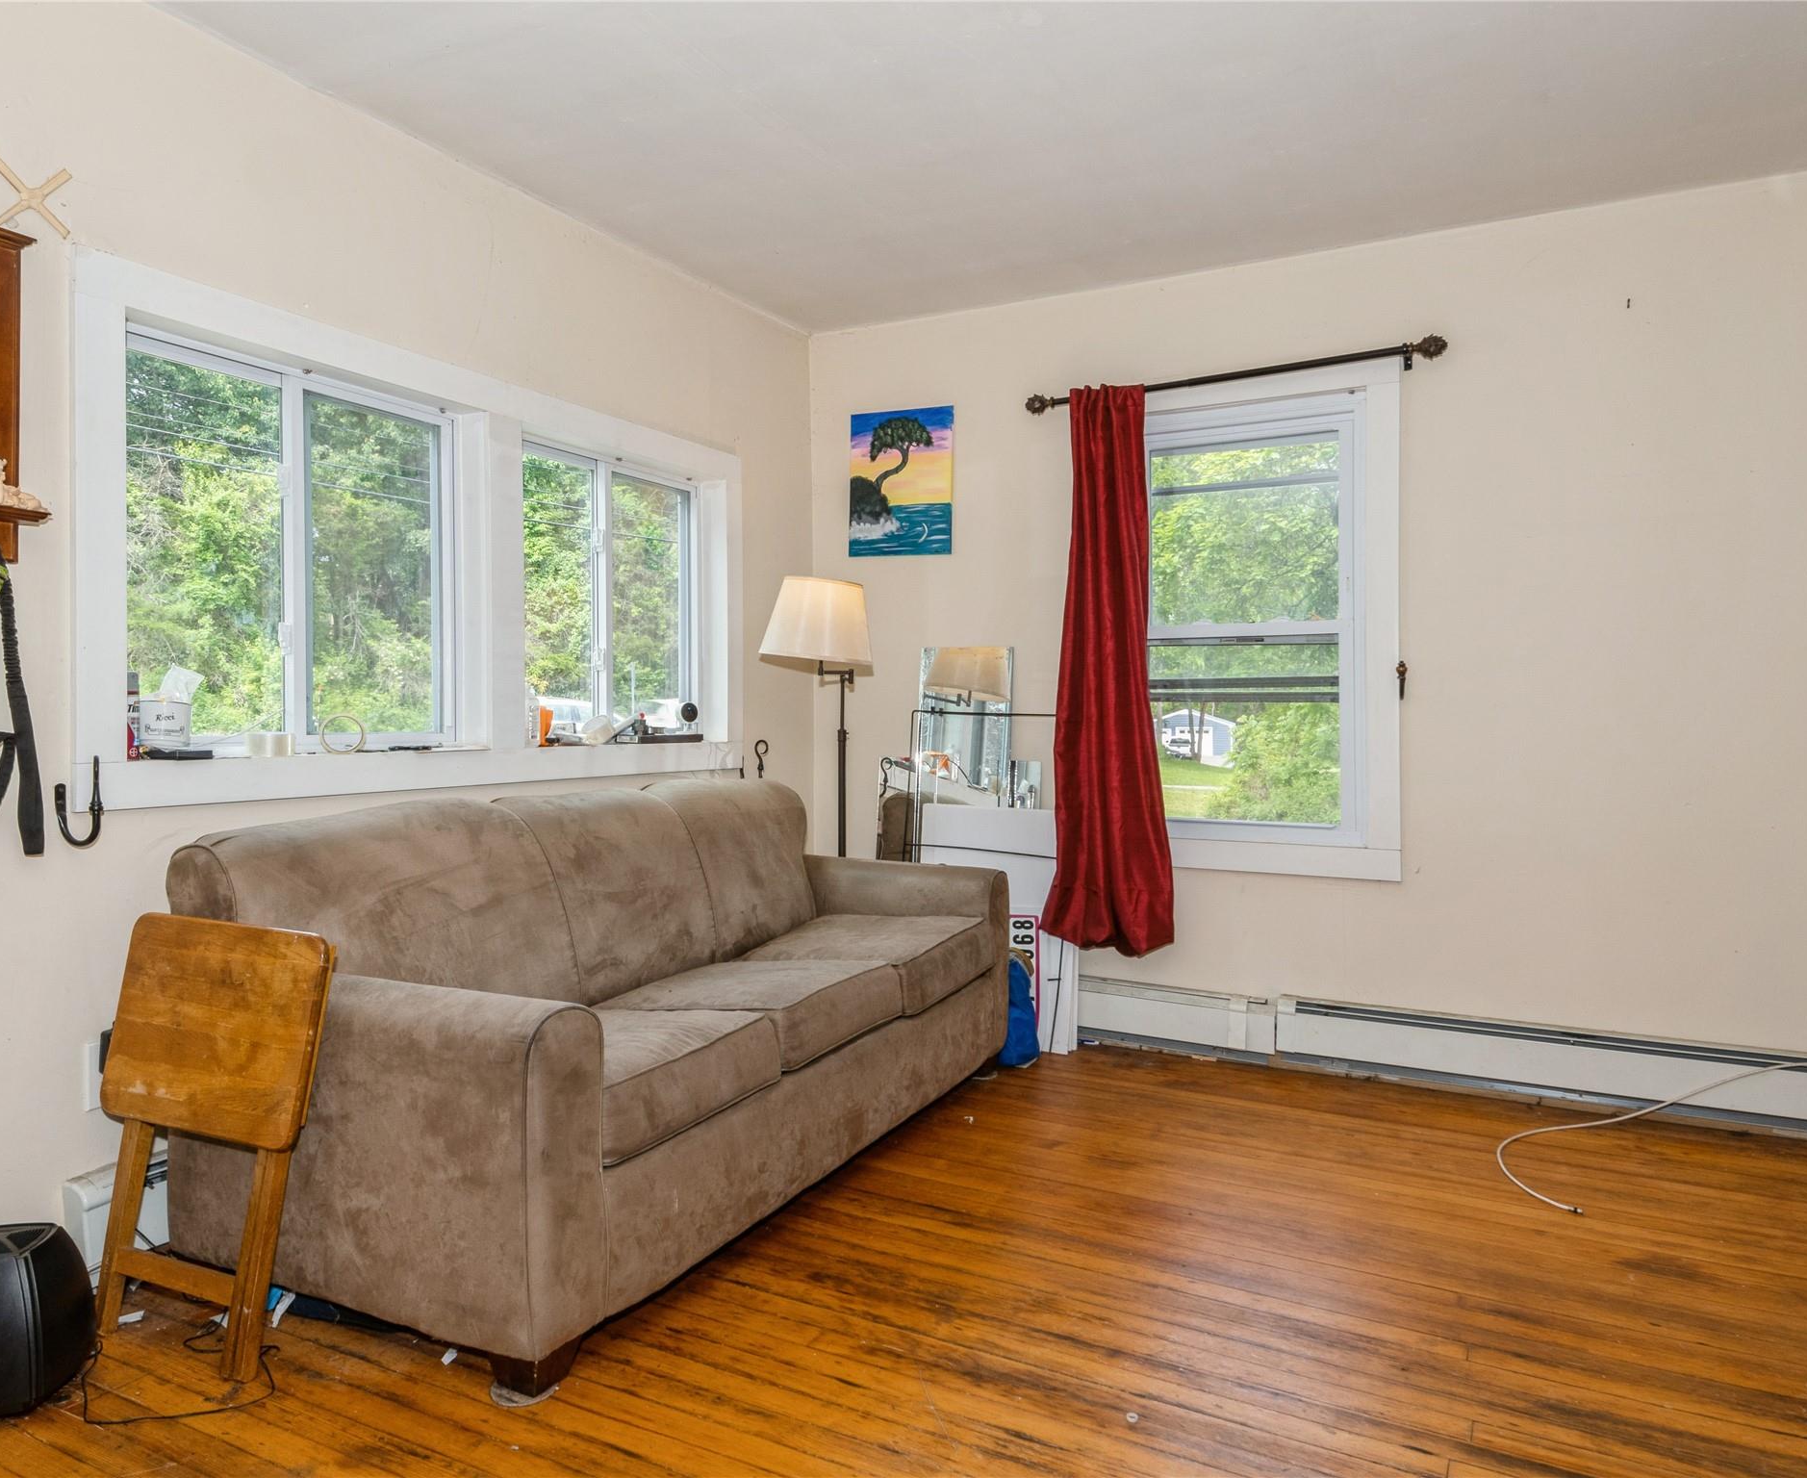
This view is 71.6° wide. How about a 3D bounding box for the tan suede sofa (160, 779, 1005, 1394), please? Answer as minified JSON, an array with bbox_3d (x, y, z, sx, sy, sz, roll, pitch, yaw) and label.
[{"bbox_3d":[-0.517,0.568,3.031,0.886,0.852,2.074,1,1,25],"label":"tan suede sofa"}]

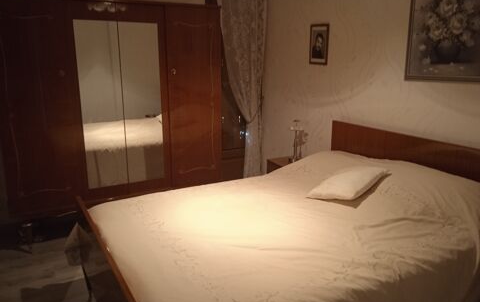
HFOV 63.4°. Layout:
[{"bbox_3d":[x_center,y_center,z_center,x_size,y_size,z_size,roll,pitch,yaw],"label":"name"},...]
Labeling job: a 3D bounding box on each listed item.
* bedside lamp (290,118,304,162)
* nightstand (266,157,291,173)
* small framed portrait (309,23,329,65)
[{"bbox_3d":[0.524,-0.093,3.611,0.140,0.385,0.140,-7,15,-29],"label":"bedside lamp"},{"bbox_3d":[0.505,0.339,3.640,0.320,0.480,0.430,-7,15,-29],"label":"nightstand"},{"bbox_3d":[0.675,-0.917,3.351,0.020,0.335,0.240,-7,15,-29],"label":"small framed portrait"}]

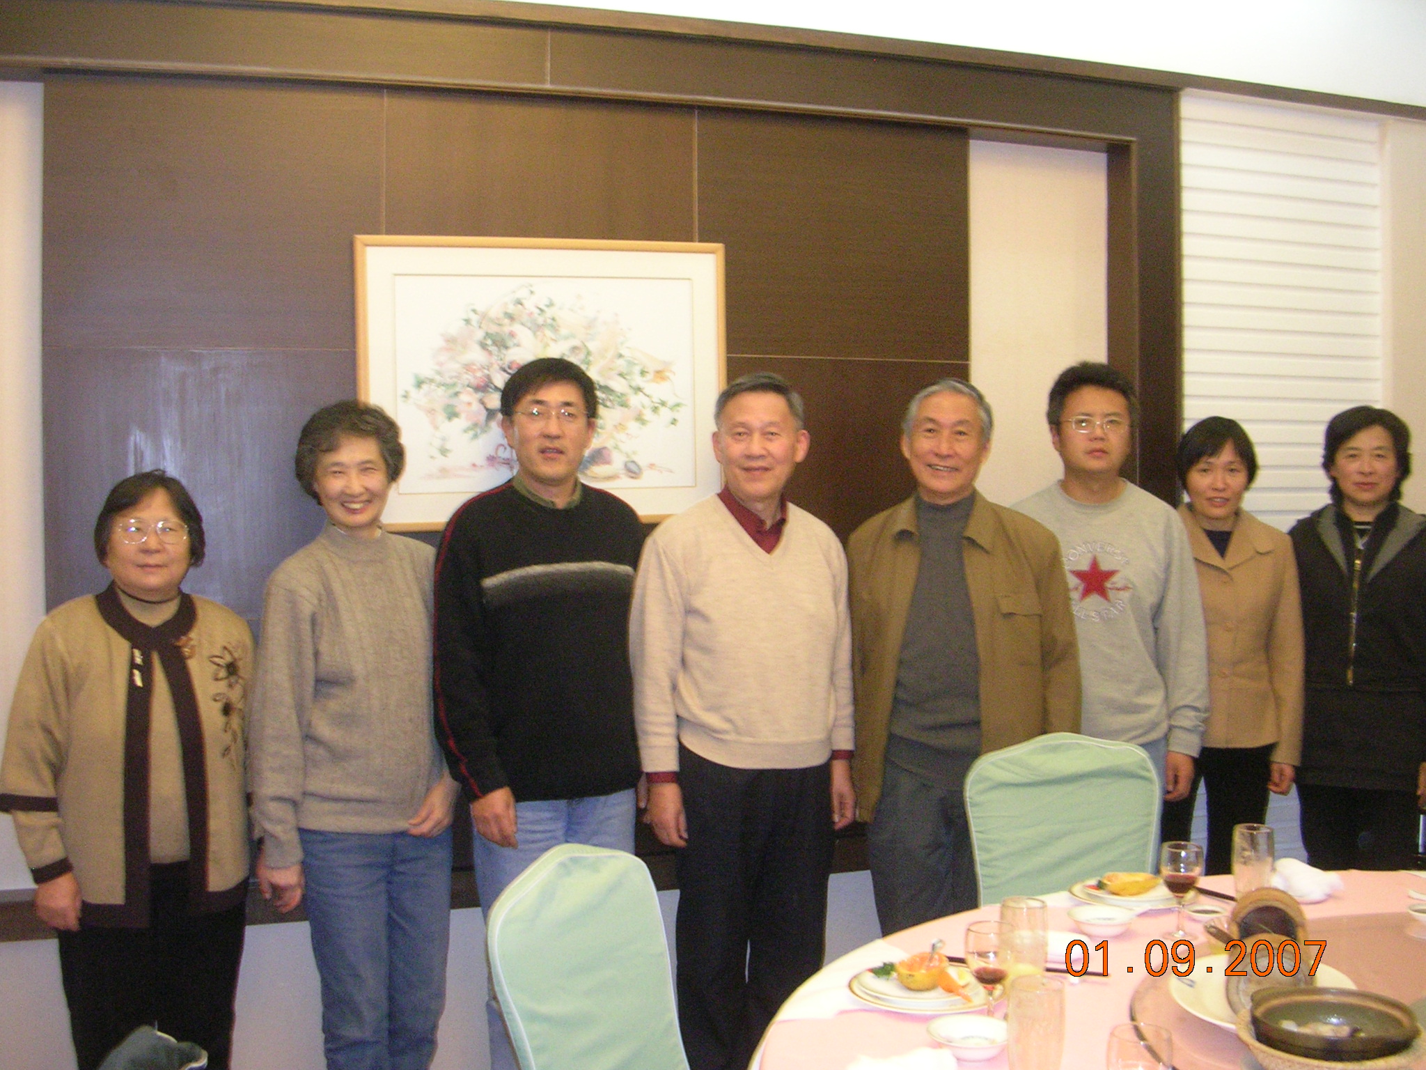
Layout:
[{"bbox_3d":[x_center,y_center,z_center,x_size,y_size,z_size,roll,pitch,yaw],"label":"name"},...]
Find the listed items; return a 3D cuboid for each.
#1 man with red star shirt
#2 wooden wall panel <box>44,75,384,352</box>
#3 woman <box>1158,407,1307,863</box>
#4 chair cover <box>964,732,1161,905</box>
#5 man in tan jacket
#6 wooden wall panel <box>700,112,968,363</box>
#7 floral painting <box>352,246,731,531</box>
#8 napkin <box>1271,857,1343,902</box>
[{"bbox_3d":[0.848,0.495,3.370,0.470,1.730,0.290,0,2,16],"label":"man with red star shirt"},{"bbox_3d":[-1.069,-0.690,3.350,0.710,0.575,0.040,-1,2,-19],"label":"wooden wall panel"},{"bbox_3d":[1.131,0.551,3.450,0.410,1.610,0.280,0,2,16],"label":"woman"},{"bbox_3d":[0.770,0.870,2.900,0.440,0.970,0.540,-1,2,-15],"label":"chair cover"},{"bbox_3d":[0.497,0.532,3.100,0.480,1.680,0.290,0,2,15],"label":"man in tan jacket"},{"bbox_3d":[0.297,-0.732,3.845,0.725,0.590,0.040,-1,2,-19],"label":"wooden wall panel"},{"bbox_3d":[-0.396,-0.347,3.590,0.860,0.650,0.035,-1,2,-19],"label":"floral painting"},{"bbox_3d":[1.031,0.601,2.720,0.130,0.055,0.110,1,2,18],"label":"napkin"}]

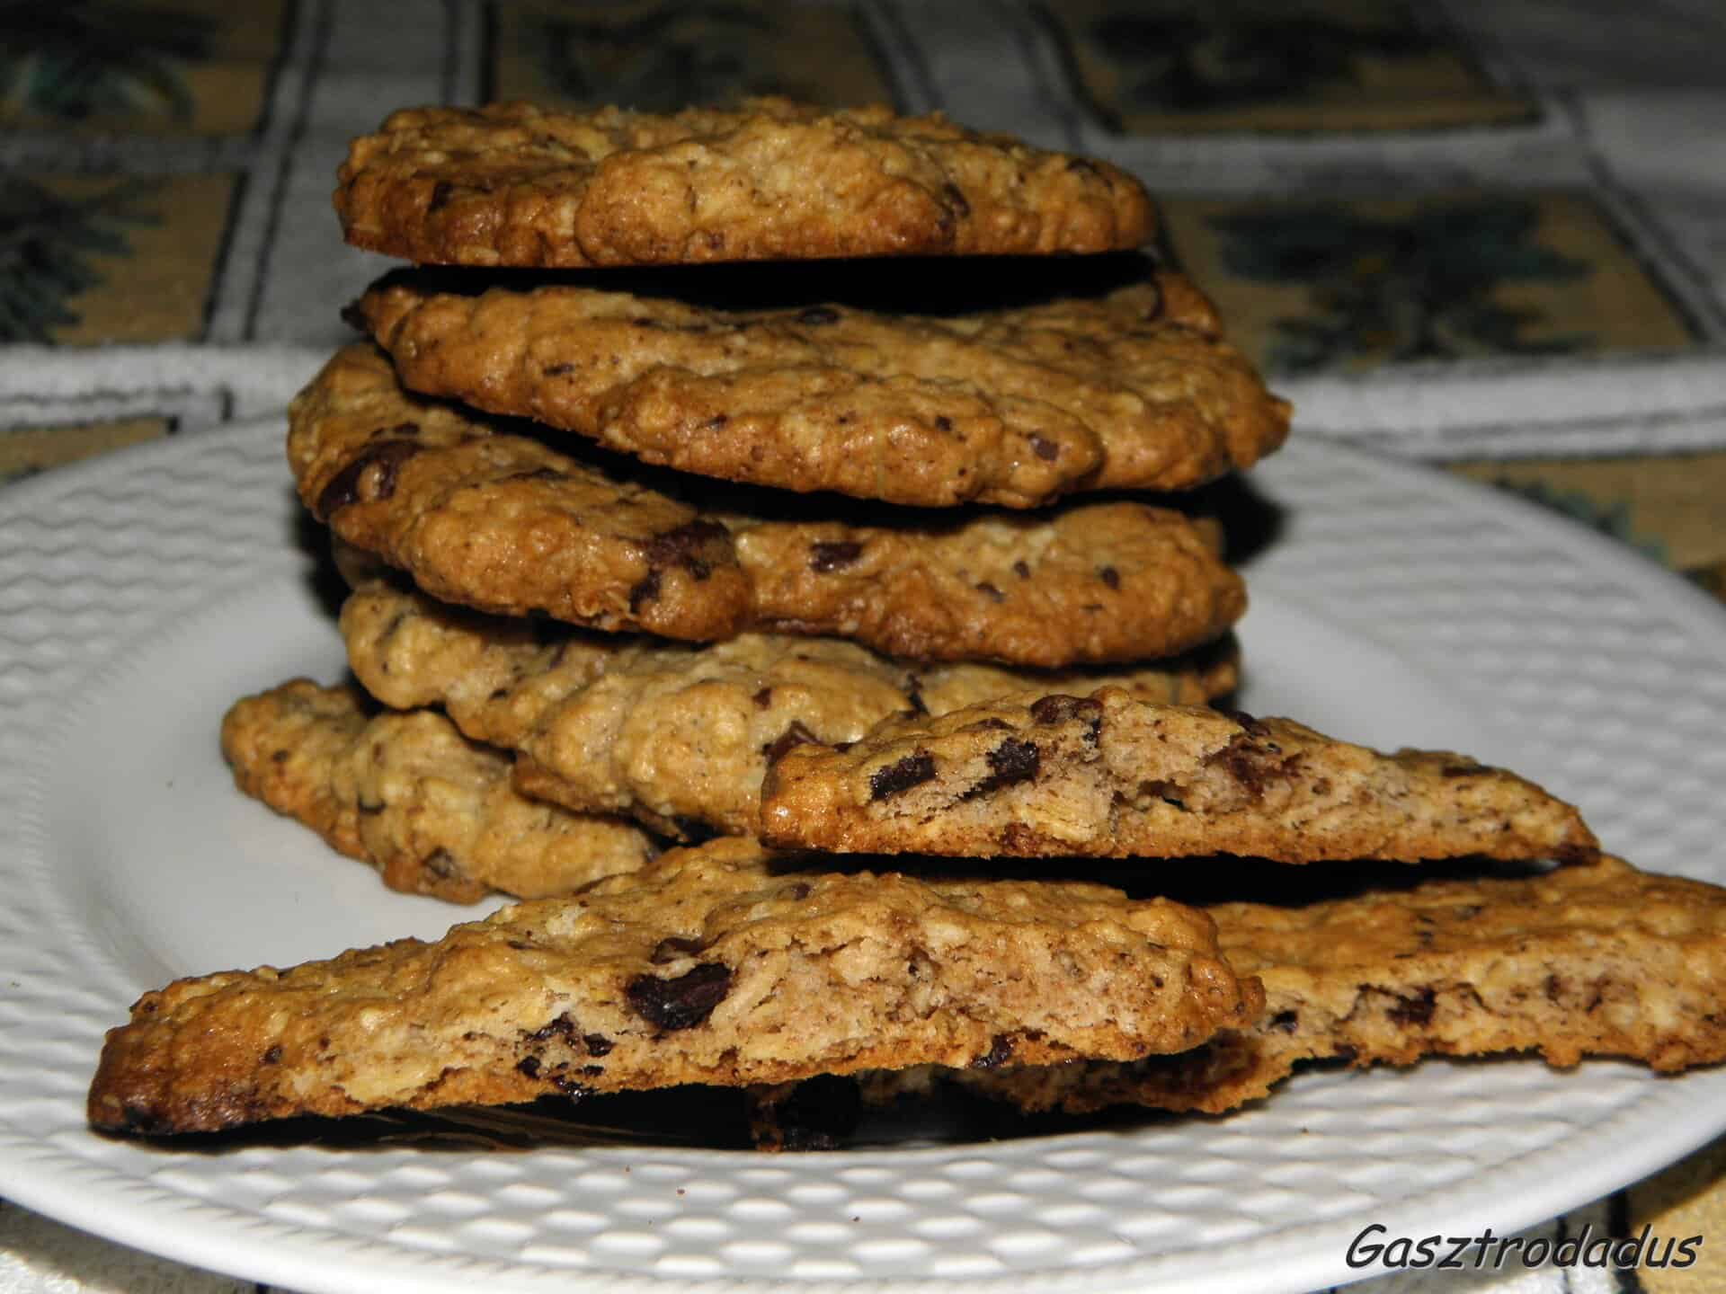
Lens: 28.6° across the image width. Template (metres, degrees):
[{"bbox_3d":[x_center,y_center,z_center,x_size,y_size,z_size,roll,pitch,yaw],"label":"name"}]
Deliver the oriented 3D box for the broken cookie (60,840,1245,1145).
[{"bbox_3d":[-0.017,0.024,0.299,0.097,0.014,0.042,-4,18,-1],"label":"broken cookie"}]

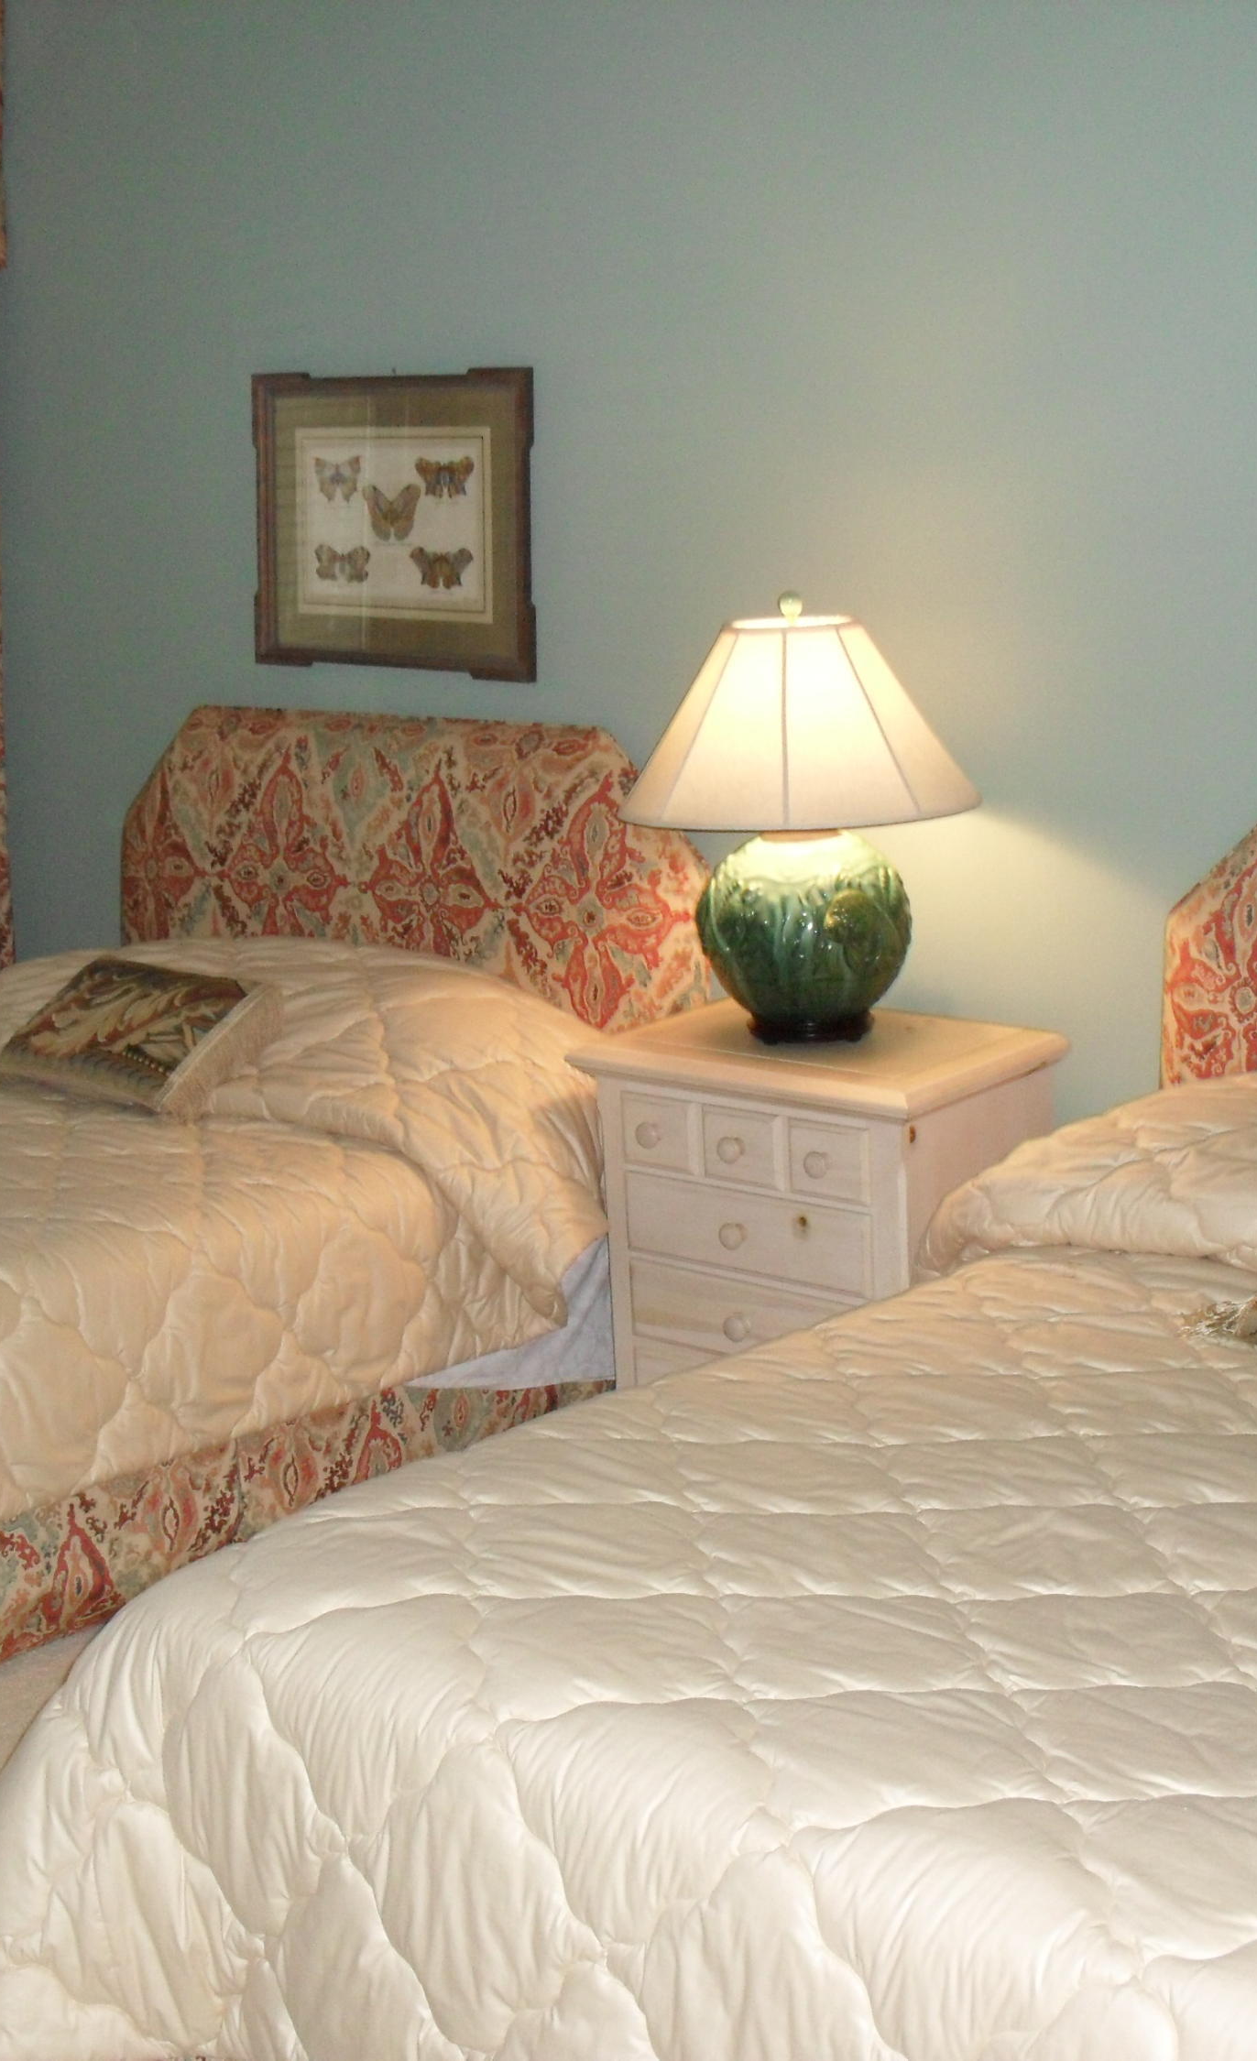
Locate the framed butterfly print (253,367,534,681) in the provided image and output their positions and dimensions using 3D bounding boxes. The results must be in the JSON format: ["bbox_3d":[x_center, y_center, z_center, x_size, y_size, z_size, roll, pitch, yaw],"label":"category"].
[{"bbox_3d":[-0.423,-0.908,4.979,0.685,0.530,0.030,9,15,38],"label":"framed butterfly print"}]

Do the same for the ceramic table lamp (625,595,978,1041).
[{"bbox_3d":[0.257,-0.318,4.120,0.525,0.650,0.525,0,12,0],"label":"ceramic table lamp"}]

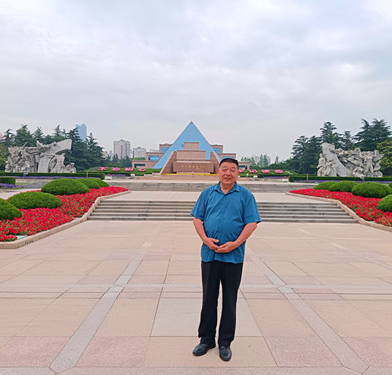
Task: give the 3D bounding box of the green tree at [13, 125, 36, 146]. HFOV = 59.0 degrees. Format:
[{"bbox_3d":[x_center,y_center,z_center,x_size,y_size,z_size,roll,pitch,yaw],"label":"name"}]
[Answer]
[{"bbox_3d":[-39.342,-8.653,80.000,5.800,11.500,5.800,0,0,-1],"label":"green tree"}]

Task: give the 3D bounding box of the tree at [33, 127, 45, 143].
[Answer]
[{"bbox_3d":[-37.706,-8.738,83.000,4.600,11.600,4.600,0,0,-1],"label":"tree"}]

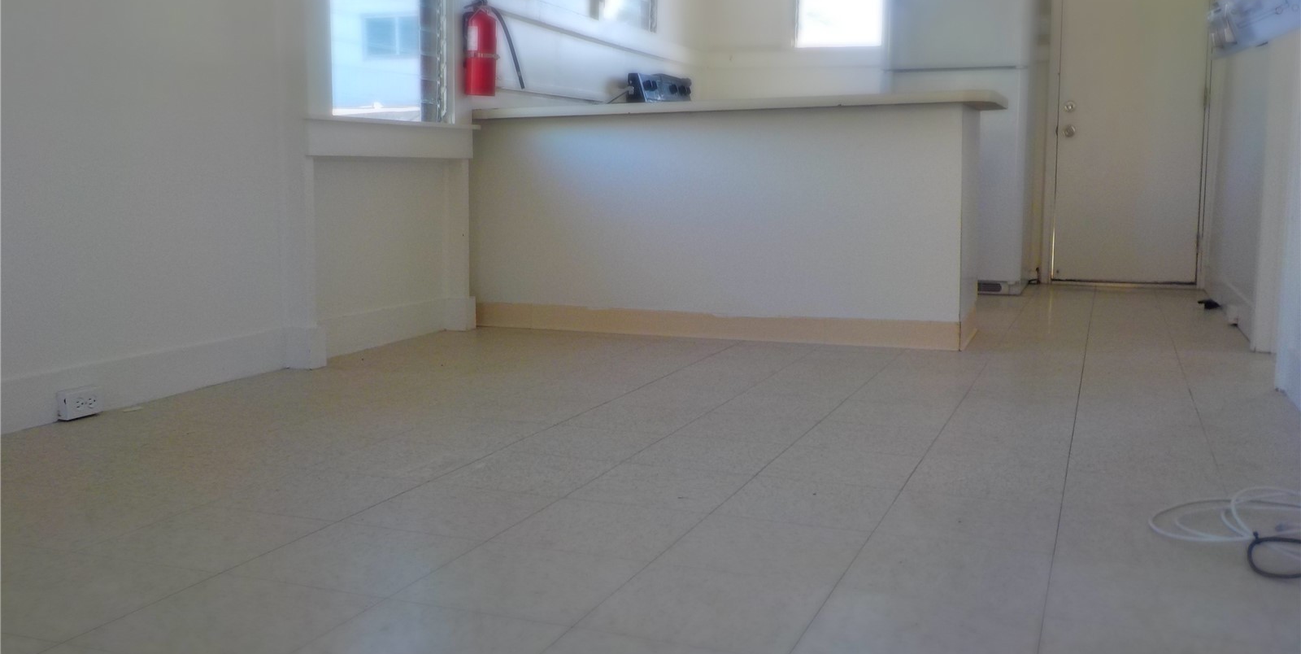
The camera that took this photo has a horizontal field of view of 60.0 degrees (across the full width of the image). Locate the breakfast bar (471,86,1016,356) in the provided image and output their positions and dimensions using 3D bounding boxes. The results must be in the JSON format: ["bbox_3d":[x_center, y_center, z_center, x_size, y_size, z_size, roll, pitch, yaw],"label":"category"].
[{"bbox_3d":[0.341,-0.455,4.701,2.130,0.928,0.660,3,8,22],"label":"breakfast bar"}]

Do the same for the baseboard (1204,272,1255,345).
[{"bbox_3d":[2.754,-0.155,5.388,0.022,0.140,2.350,3,8,22],"label":"baseboard"}]

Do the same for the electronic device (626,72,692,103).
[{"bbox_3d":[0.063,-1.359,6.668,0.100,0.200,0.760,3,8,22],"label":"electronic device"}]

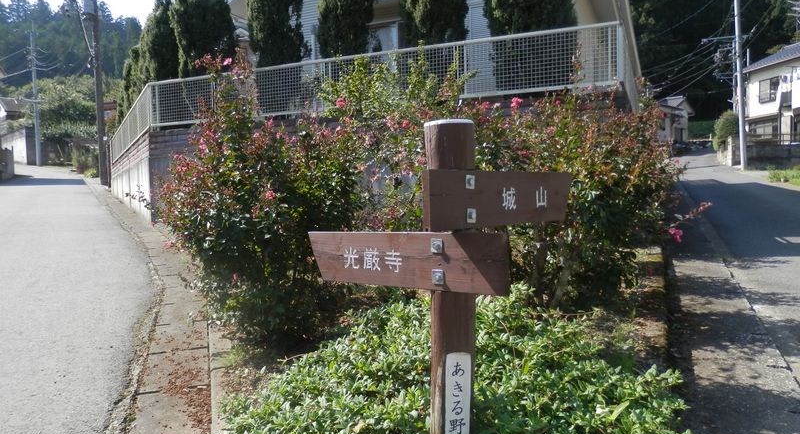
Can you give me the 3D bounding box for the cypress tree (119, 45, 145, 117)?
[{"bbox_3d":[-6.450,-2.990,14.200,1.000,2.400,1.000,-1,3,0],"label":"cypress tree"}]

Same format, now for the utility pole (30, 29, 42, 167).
[{"bbox_3d":[-24.250,-7.900,38.500,0.360,9.100,0.360,-1,3,0],"label":"utility pole"}]

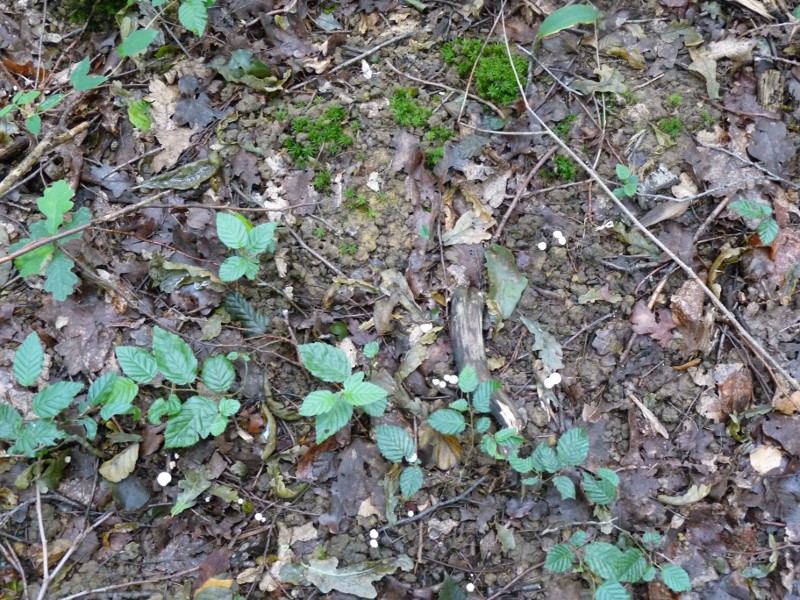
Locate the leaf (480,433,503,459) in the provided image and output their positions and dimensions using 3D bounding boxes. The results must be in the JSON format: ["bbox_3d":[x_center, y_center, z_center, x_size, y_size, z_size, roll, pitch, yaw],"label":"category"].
[{"bbox_3d":[0.093,0.147,1.123,0.016,0.010,0.030,-26,67,-12],"label":"leaf"}]

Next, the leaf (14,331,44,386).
[{"bbox_3d":[-0.378,0.060,1.131,0.029,0.012,0.065,-2,57,-2],"label":"leaf"}]

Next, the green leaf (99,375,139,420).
[{"bbox_3d":[-0.298,0.103,1.173,0.048,0.022,0.047,-22,60,-14],"label":"green leaf"}]

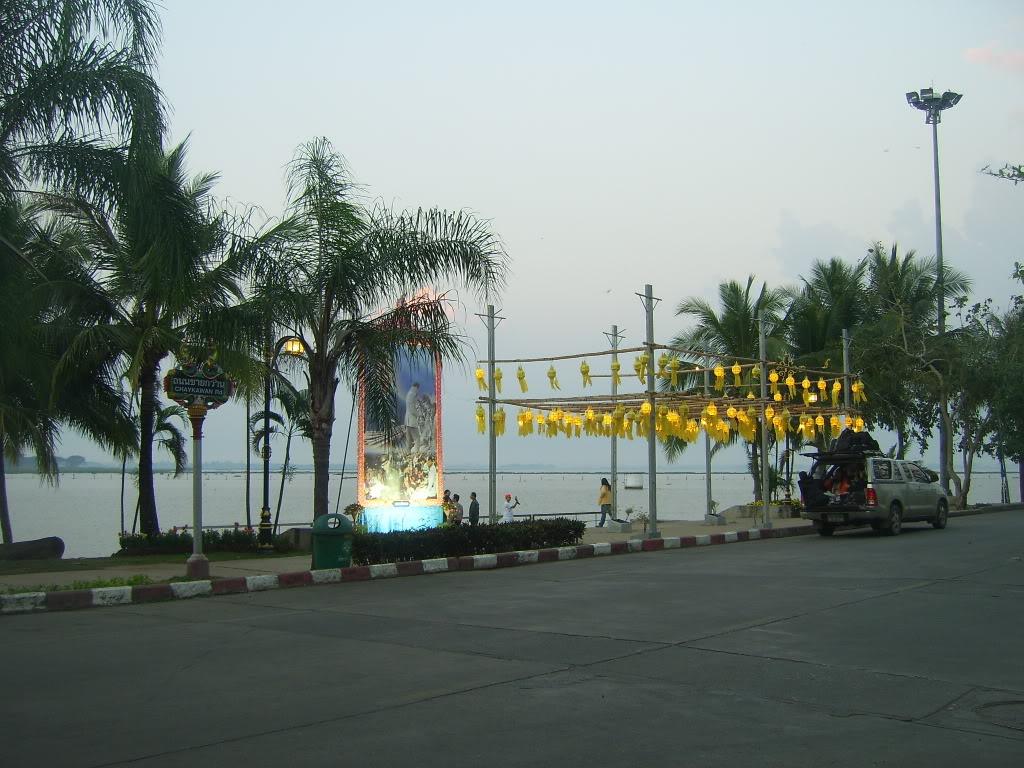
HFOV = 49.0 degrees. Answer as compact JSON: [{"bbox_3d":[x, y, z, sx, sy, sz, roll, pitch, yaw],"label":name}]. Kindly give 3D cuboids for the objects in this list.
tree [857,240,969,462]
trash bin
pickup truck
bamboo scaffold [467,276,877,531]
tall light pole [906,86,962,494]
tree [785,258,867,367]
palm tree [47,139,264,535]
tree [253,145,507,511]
[{"bbox_3d":[15.433,-0.360,43.651,4.800,10.200,4.800,0,-4,0],"label":"tree"},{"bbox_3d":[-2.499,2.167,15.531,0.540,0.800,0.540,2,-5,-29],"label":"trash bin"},{"bbox_3d":[8.878,2.652,26.987,1.800,1.860,5.200,-3,-6,38],"label":"pickup truck"},{"bbox_3d":[4.273,0.941,27.690,4.910,5.150,10.560,-4,-6,39],"label":"bamboo scaffold"},{"bbox_3d":[17.250,-3.539,45.396,2.200,16.784,2.200,0,-4,0],"label":"tall light pole"},{"bbox_3d":[10.660,0.023,38.107,4.600,8.600,4.600,0,-4,0],"label":"tree"},{"bbox_3d":[-6.619,-0.733,20.814,4.100,7.500,4.100,0,-4,0],"label":"palm tree"},{"bbox_3d":[-2.658,-0.787,21.420,4.900,7.700,4.600,0,-4,0],"label":"tree"}]

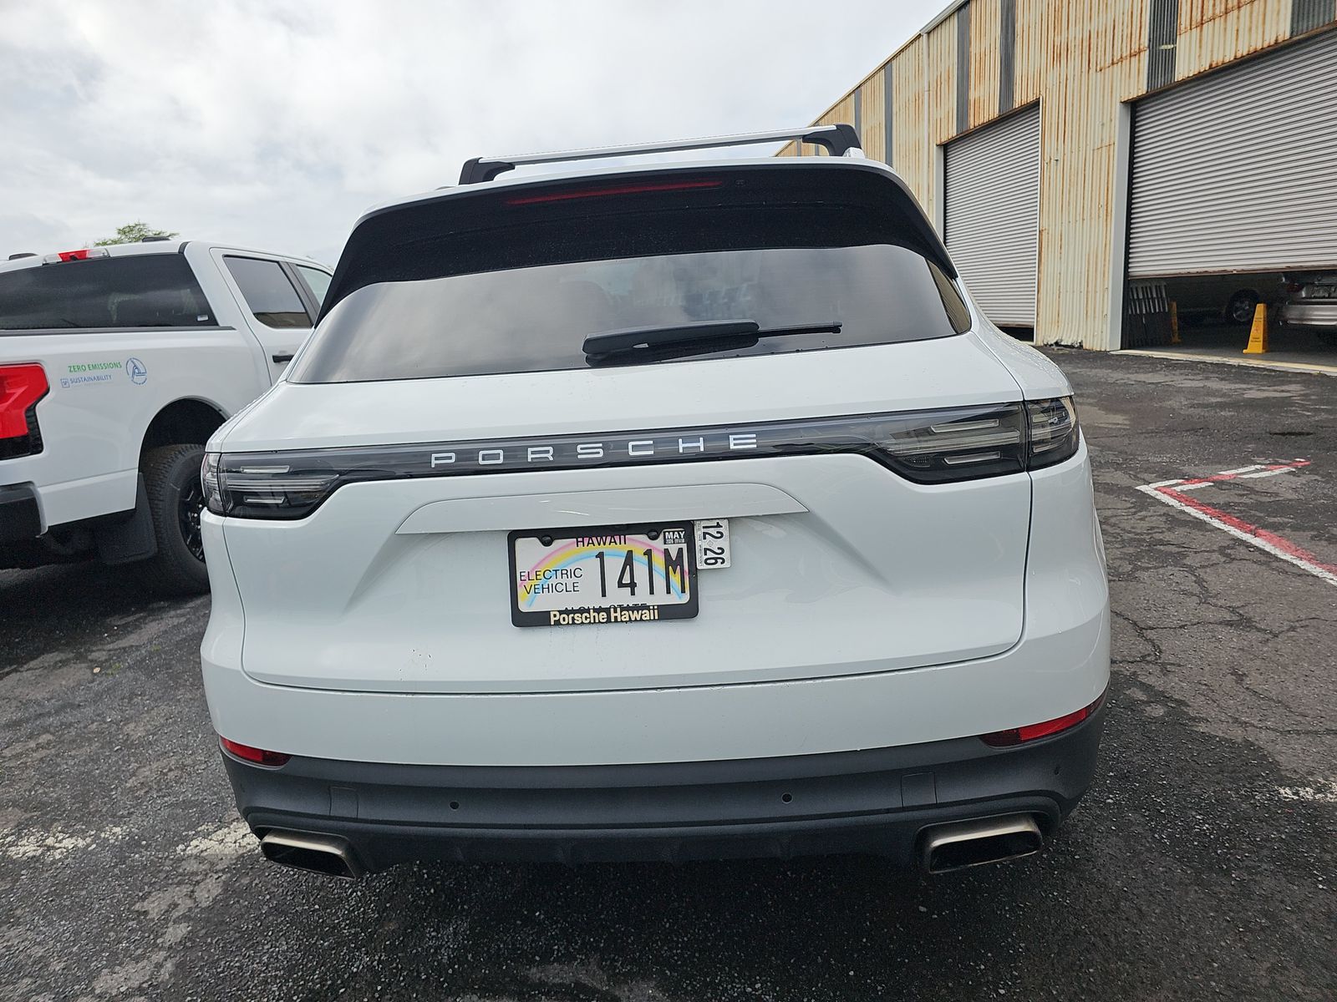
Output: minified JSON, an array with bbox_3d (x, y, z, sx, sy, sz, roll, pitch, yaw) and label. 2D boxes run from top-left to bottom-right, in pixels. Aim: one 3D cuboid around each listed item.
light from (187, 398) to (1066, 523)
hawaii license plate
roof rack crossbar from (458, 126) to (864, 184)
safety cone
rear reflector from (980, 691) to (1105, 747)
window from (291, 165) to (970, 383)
[{"bbox_3d":[-0.108,-0.072,1.579,1.720,0.145,0.320,-3,13,6],"label":"light"},{"bbox_3d":[-0.109,0.121,1.464,0.311,0.160,0.020,-3,1,6],"label":"hawaii license plate"},{"bbox_3d":[-0.041,-1.097,2.844,1.280,0.097,0.090,-3,13,6],"label":"roof rack crossbar"},{"bbox_3d":[8.014,-2.340,12.038,0.265,0.660,0.265,-11,15,-29],"label":"safety cone"},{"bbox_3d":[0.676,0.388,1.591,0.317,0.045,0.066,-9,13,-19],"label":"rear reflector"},{"bbox_3d":[-0.107,-0.411,1.780,1.340,0.497,0.171,-3,-29,6],"label":"window"}]

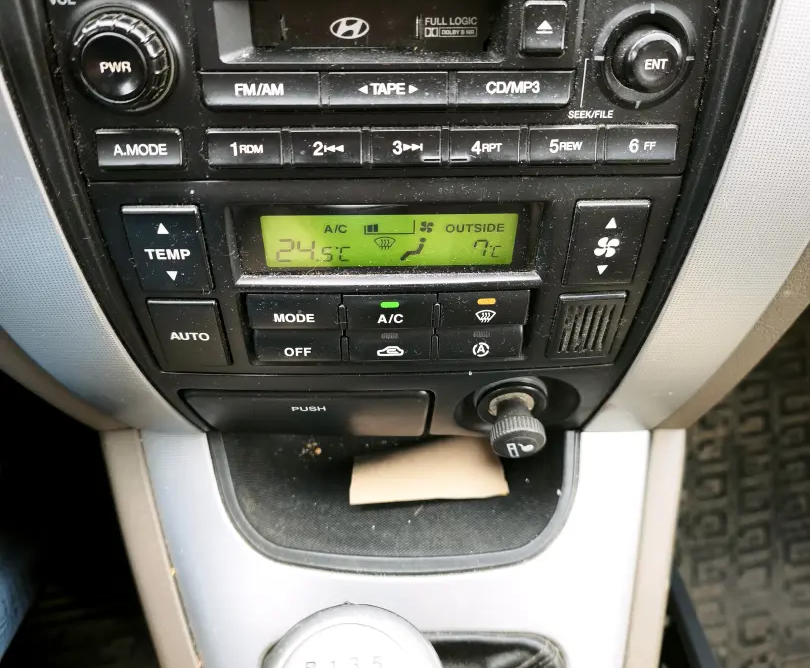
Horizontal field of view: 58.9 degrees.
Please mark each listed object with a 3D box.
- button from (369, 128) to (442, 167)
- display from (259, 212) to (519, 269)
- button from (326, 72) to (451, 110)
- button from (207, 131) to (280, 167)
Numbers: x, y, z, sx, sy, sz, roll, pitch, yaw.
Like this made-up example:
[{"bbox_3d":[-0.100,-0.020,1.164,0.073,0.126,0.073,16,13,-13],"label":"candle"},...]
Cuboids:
[{"bbox_3d":[0.000,-0.059,0.223,0.022,0.011,0.008,-1,32,-2],"label":"button"},{"bbox_3d":[-0.005,-0.034,0.247,0.087,0.021,0.008,-1,37,-2],"label":"display"},{"bbox_3d":[-0.006,-0.074,0.214,0.036,0.011,0.008,-1,31,-2],"label":"button"},{"bbox_3d":[-0.050,-0.059,0.223,0.022,0.011,0.008,-1,32,-2],"label":"button"}]

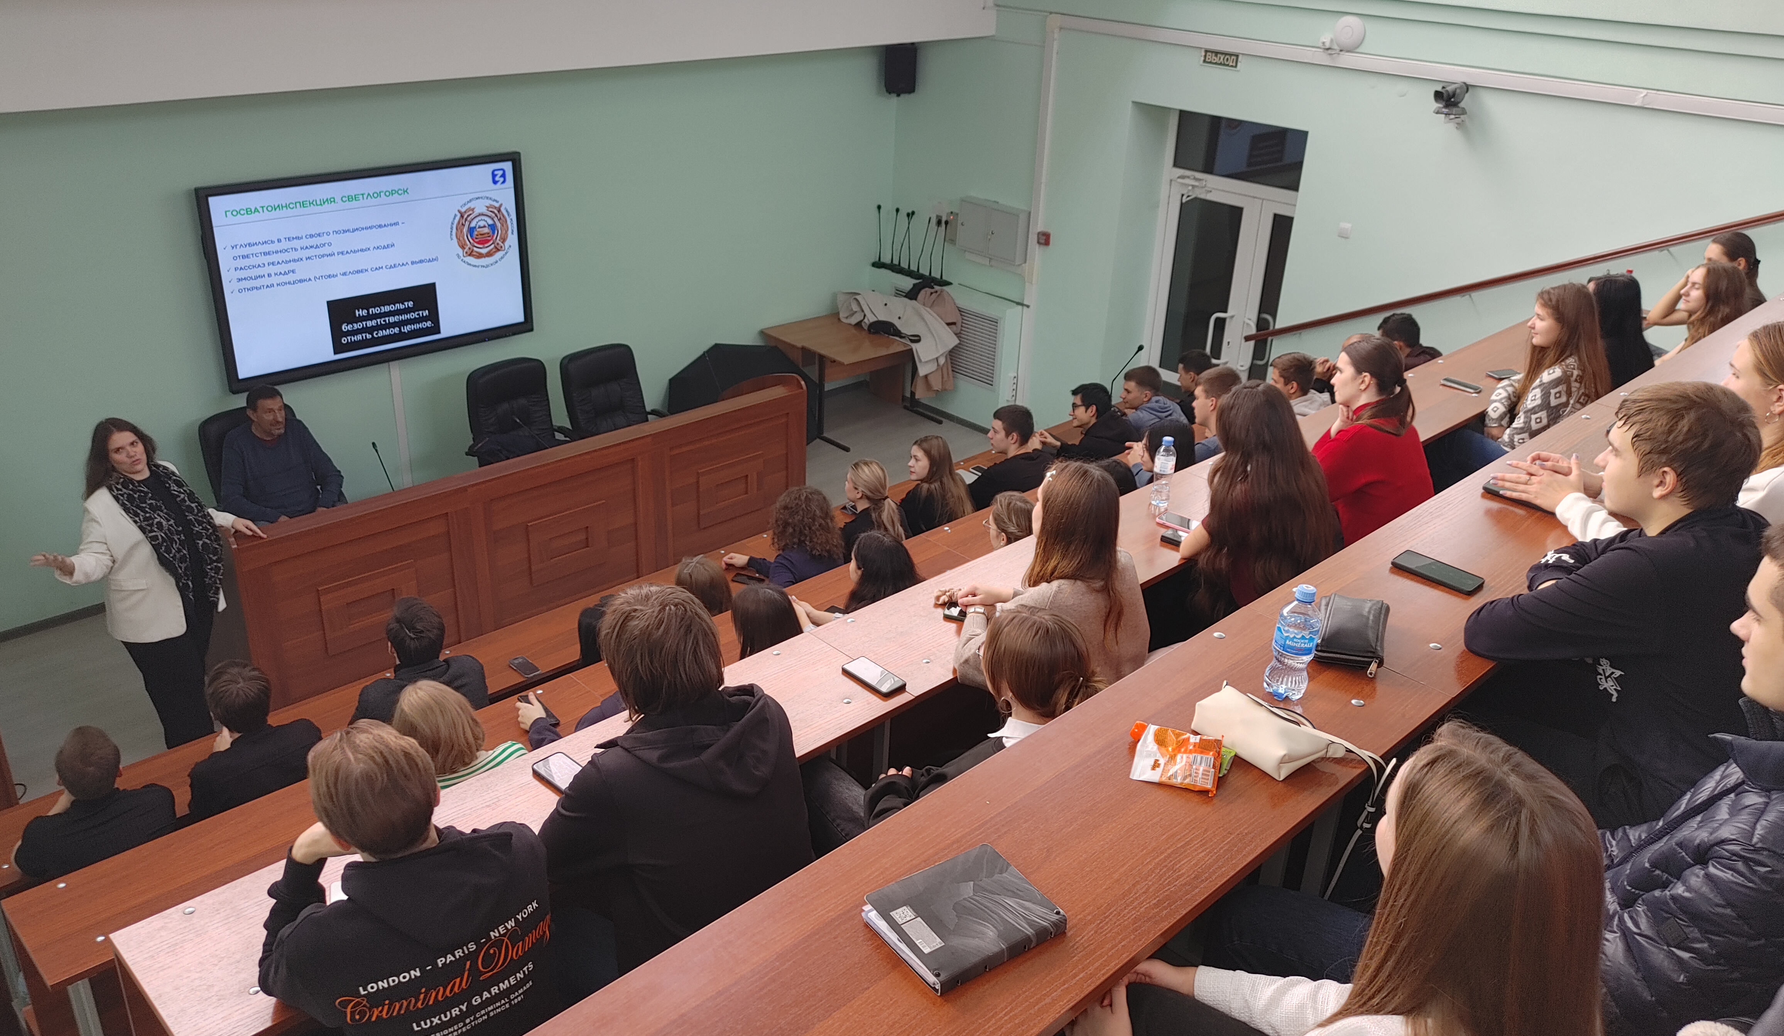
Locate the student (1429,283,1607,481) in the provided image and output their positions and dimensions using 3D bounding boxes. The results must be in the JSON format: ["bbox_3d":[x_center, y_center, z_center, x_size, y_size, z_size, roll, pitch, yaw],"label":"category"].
[{"bbox_3d":[2.448,-0.305,5.246,0.720,1.240,0.480,19,30,31],"label":"student"}]

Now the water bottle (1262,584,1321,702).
[{"bbox_3d":[0.670,0.203,2.221,0.072,0.206,0.072,-21,34,-40],"label":"water bottle"}]

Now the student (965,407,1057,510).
[{"bbox_3d":[0.622,0.034,6.760,0.620,1.240,0.480,16,28,26],"label":"student"}]

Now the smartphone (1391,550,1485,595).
[{"bbox_3d":[1.058,0.108,2.595,0.079,0.010,0.165,-20,34,-40],"label":"smartphone"}]

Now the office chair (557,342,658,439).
[{"bbox_3d":[-1.529,-0.515,8.040,0.620,1.080,0.660,-18,32,-36],"label":"office chair"}]

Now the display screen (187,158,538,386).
[{"bbox_3d":[-2.791,-1.371,7.299,1.765,1.052,0.090,-21,34,-40],"label":"display screen"}]

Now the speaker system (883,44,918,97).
[{"bbox_3d":[0.064,-3.152,9.420,0.220,0.345,0.210,2,25,-1],"label":"speaker system"}]

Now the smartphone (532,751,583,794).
[{"bbox_3d":[-0.692,0.553,2.866,0.160,0.009,0.077,22,32,36],"label":"smartphone"}]

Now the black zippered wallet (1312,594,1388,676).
[{"bbox_3d":[0.801,0.199,2.337,0.102,0.045,0.195,13,27,20],"label":"black zippered wallet"}]

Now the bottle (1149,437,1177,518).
[{"bbox_3d":[0.860,-0.144,4.237,0.066,0.224,0.066,-21,34,-40],"label":"bottle"}]

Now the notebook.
[{"bbox_3d":[0.091,0.493,1.671,0.197,0.028,0.163,-15,31,-33],"label":"notebook"}]

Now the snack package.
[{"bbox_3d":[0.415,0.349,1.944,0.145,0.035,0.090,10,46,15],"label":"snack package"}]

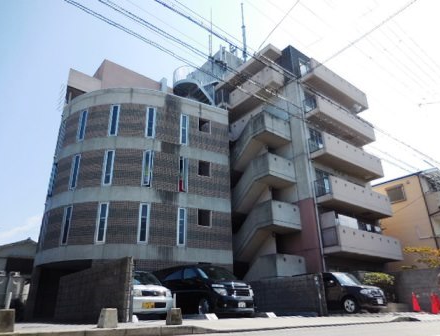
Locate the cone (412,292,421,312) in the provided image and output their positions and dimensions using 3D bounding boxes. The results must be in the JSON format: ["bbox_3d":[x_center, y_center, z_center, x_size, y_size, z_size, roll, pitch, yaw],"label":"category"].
[{"bbox_3d":[7.766,5.383,12.912,0.370,0.700,0.370,16,-29,-35],"label":"cone"}]

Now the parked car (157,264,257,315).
[{"bbox_3d":[-0.705,5.120,13.392,1.810,1.920,4.800,16,-29,-35],"label":"parked car"}]

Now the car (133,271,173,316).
[{"bbox_3d":[-2.986,4.262,10.802,1.475,1.500,3.400,16,-29,-35],"label":"car"}]

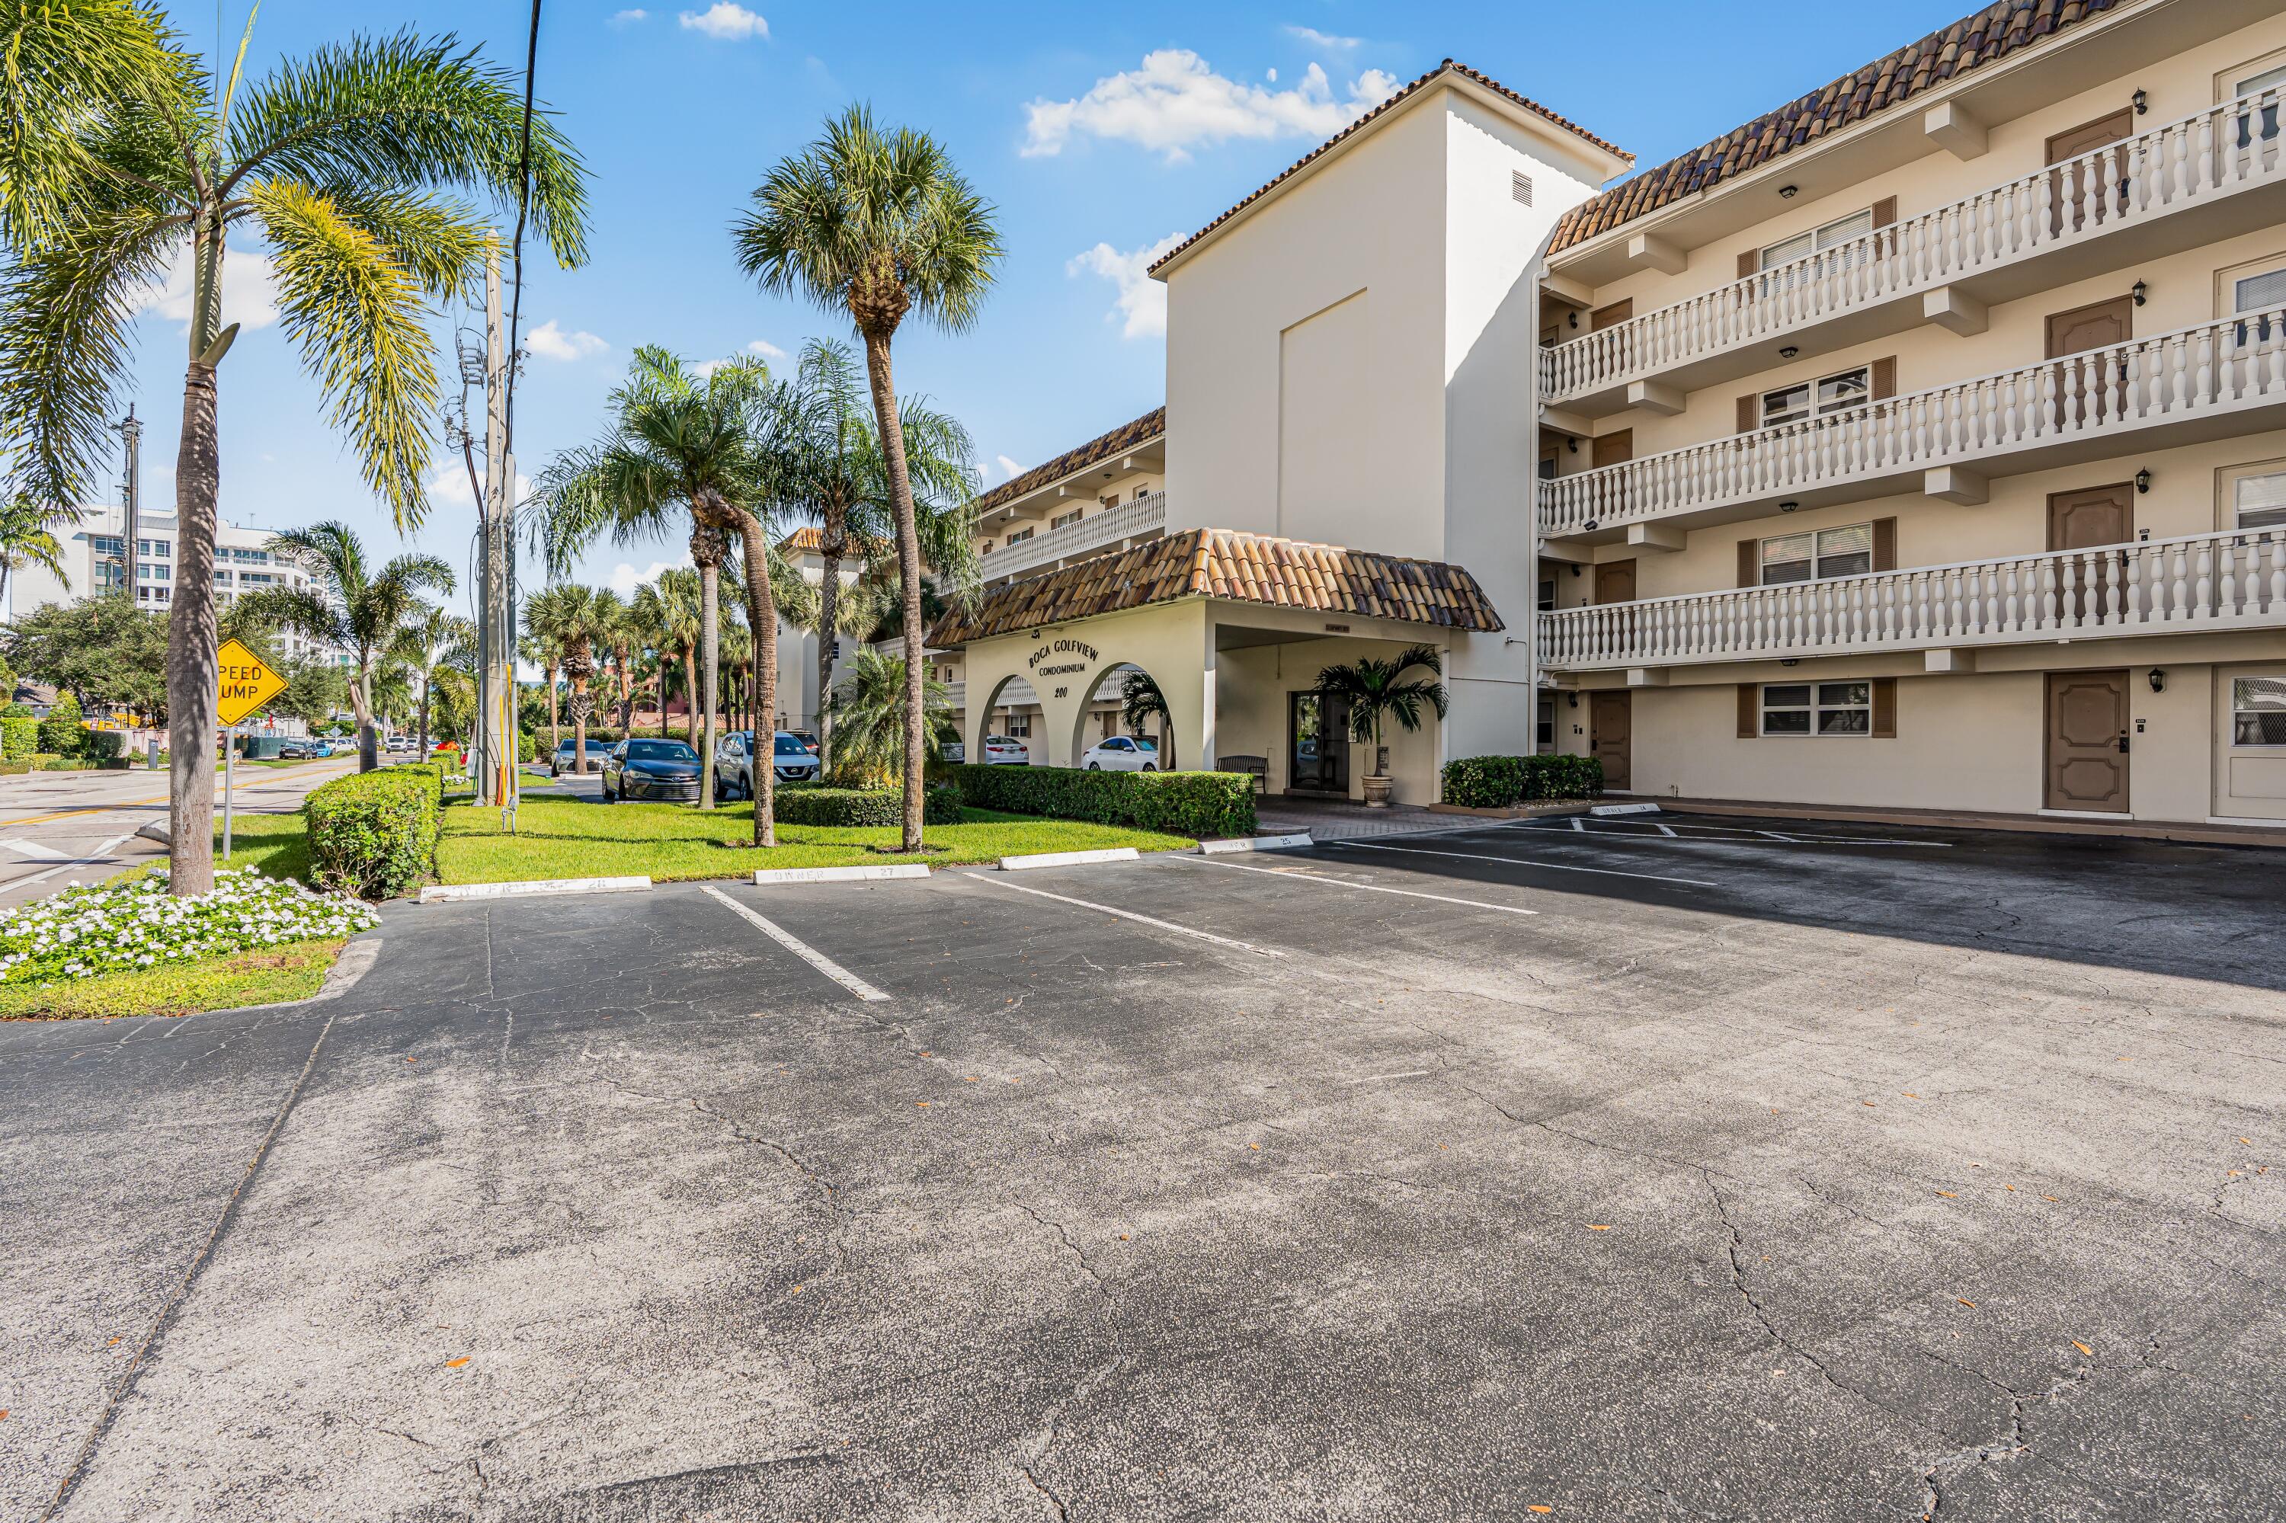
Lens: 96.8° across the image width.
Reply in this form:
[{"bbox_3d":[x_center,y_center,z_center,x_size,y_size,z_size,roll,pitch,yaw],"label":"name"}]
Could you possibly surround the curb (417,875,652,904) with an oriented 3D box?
[{"bbox_3d":[-5.618,1.185,9.496,1.840,0.130,0.170,-1,1,-27],"label":"curb"}]

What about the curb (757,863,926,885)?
[{"bbox_3d":[-3.075,1.167,10.513,1.800,0.125,0.160,-1,1,-22],"label":"curb"}]

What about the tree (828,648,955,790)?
[{"bbox_3d":[-4.761,-0.547,18.993,2.450,3.180,2.450,-1,2,-35],"label":"tree"}]

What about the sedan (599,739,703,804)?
[{"bbox_3d":[-12.361,0.186,25.683,1.820,1.470,4.850,-1,2,-33],"label":"sedan"}]

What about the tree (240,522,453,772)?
[{"bbox_3d":[-17.626,-2.146,22.458,4.800,6.220,4.800,-1,2,-35],"label":"tree"}]

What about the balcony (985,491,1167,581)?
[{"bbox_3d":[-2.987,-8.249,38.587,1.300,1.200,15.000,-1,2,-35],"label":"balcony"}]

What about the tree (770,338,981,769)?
[{"bbox_3d":[-5.988,-4.111,22.185,4.600,10.200,4.600,0,1,-15],"label":"tree"}]

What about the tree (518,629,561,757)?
[{"bbox_3d":[-32.398,-3.450,54.937,3.000,7.400,3.000,-1,2,-35],"label":"tree"}]

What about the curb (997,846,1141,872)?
[{"bbox_3d":[-0.842,1.138,11.850,1.800,0.125,0.160,-1,2,-33],"label":"curb"}]

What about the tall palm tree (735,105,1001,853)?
[{"bbox_3d":[-3.557,-3.659,13.041,3.400,9.700,3.400,0,1,-16],"label":"tall palm tree"}]

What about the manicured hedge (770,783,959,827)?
[{"bbox_3d":[-5.086,0.779,18.593,3.500,0.580,3.300,0,1,-15],"label":"manicured hedge"}]

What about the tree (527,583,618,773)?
[{"bbox_3d":[-21.321,-2.942,37.919,3.400,7.200,3.400,-1,1,-29],"label":"tree"}]

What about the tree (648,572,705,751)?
[{"bbox_3d":[-23.453,-4.821,51.907,3.800,10.280,3.800,-1,2,-35],"label":"tree"}]

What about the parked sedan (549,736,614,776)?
[{"bbox_3d":[-22.197,-0.116,40.184,1.830,1.450,4.700,-1,2,-32],"label":"parked sedan"}]

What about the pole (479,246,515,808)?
[{"bbox_3d":[-14.013,-5.042,21.864,0.750,12.100,0.600,-1,2,-33],"label":"pole"}]

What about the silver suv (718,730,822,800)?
[{"bbox_3d":[-9.400,0.059,25.551,1.840,1.680,4.650,-1,2,-35],"label":"silver suv"}]

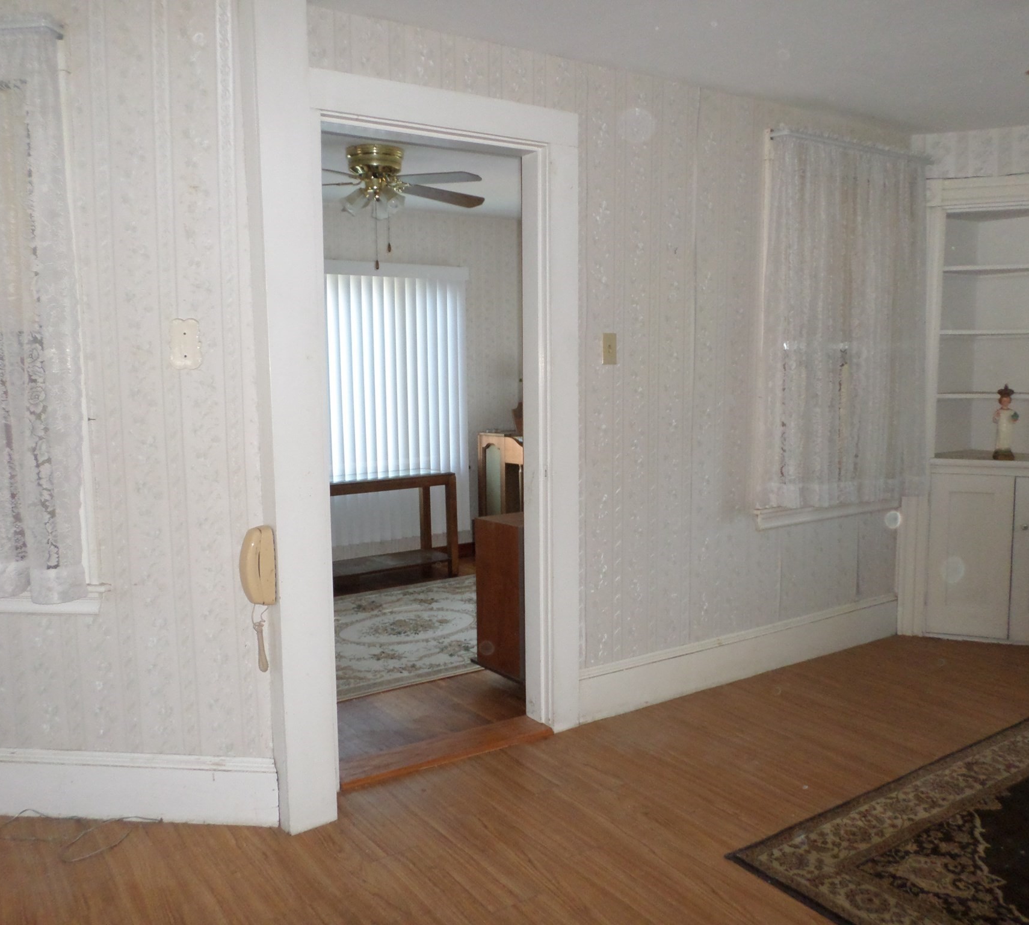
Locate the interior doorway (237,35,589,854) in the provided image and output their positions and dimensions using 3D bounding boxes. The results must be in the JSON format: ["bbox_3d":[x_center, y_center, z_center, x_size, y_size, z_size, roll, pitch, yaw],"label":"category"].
[{"bbox_3d":[-0.226,-0.074,2.795,1.176,2.176,0.224,-5,8,-31],"label":"interior doorway"}]

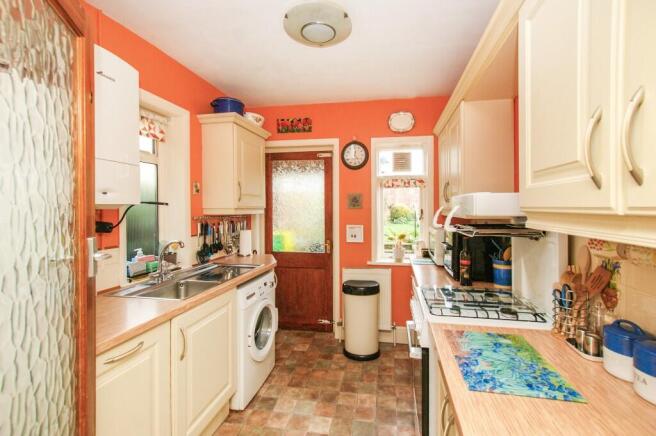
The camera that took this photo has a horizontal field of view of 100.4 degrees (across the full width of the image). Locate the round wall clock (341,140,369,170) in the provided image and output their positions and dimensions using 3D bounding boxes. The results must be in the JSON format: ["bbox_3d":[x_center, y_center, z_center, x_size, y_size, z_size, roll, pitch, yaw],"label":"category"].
[{"bbox_3d":[0.276,-0.630,2.765,0.285,0.290,0.045,0,2,9],"label":"round wall clock"}]

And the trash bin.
[{"bbox_3d":[0.326,0.953,2.608,0.340,0.670,0.340,0,2,9],"label":"trash bin"}]

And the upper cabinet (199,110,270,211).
[{"bbox_3d":[-0.824,-0.440,2.511,0.360,0.800,0.610,0,2,13],"label":"upper cabinet"}]

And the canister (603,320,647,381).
[{"bbox_3d":[0.840,0.366,0.760,0.103,0.146,0.103,0,2,13],"label":"canister"}]

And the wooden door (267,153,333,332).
[{"bbox_3d":[-0.326,0.275,3.062,0.770,2.000,0.050,0,2,9],"label":"wooden door"}]

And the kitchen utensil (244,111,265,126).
[{"bbox_3d":[-0.748,-0.910,2.685,0.230,0.140,0.230,0,2,13],"label":"kitchen utensil"}]

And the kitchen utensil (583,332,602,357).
[{"bbox_3d":[0.836,0.397,0.861,0.044,0.058,0.044,0,2,13],"label":"kitchen utensil"}]

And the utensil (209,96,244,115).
[{"bbox_3d":[-0.864,-0.897,2.374,0.290,0.160,0.260,0,2,13],"label":"utensil"}]

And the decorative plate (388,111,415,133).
[{"bbox_3d":[0.726,-0.943,2.684,0.255,0.205,0.030,0,2,9],"label":"decorative plate"}]

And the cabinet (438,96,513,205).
[{"bbox_3d":[1.084,-0.384,2.106,0.300,0.700,0.900,0,2,13],"label":"cabinet"}]

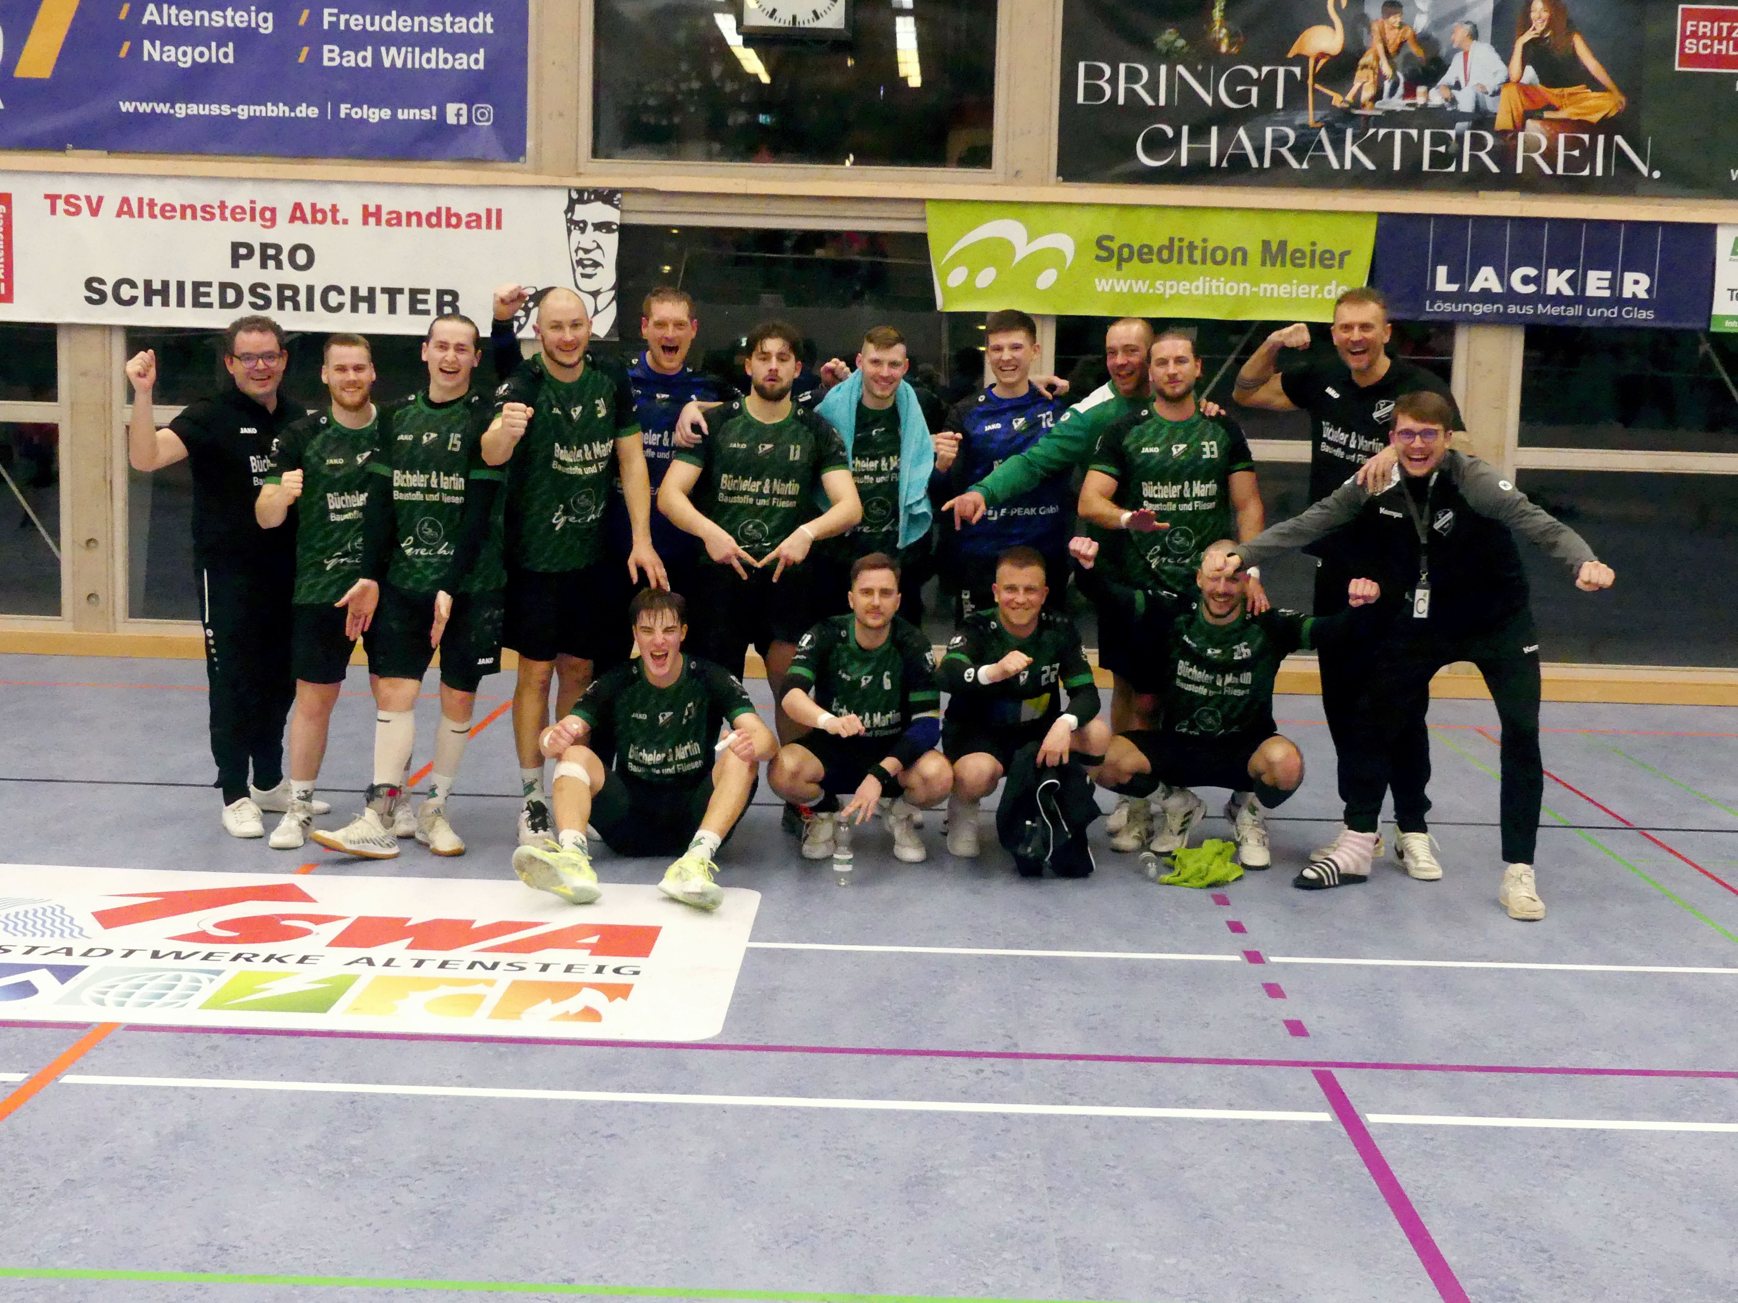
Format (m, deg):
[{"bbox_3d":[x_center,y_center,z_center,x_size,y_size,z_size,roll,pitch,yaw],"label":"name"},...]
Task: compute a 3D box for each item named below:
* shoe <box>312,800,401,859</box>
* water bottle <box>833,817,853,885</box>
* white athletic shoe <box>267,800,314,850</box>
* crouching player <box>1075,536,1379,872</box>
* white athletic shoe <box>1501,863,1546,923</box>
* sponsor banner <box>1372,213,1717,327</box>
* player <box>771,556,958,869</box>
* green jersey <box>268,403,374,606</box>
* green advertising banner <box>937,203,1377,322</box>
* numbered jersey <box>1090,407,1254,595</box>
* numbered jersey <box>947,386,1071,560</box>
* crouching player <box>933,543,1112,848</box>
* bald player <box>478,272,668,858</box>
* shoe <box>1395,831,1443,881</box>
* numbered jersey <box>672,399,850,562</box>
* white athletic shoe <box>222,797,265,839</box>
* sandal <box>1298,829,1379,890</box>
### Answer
[{"bbox_3d":[-1.735,0.605,7.141,0.310,0.130,0.110,13,3,-20],"label":"shoe"},{"bbox_3d":[-0.084,0.652,6.961,0.067,0.222,0.067,2,7,1],"label":"water bottle"},{"bbox_3d":[-2.010,0.603,7.384,0.110,0.120,0.300,1,7,-1],"label":"white athletic shoe"},{"bbox_3d":[1.262,0.166,7.549,1.060,1.110,0.780,2,7,6],"label":"crouching player"},{"bbox_3d":[2.095,0.765,6.776,0.108,0.125,0.300,2,8,6],"label":"white athletic shoe"},{"bbox_3d":[3.651,-2.050,11.371,1.835,0.578,0.040,2,7,1],"label":"sponsor banner"},{"bbox_3d":[-0.019,0.185,7.308,0.620,1.030,0.820,1,7,-2],"label":"player"},{"bbox_3d":[-1.817,-0.507,7.233,0.510,0.670,0.290,-1,8,-18],"label":"green jersey"},{"bbox_3d":[1.519,-2.107,11.415,2.423,0.598,0.040,2,7,1],"label":"green advertising banner"},{"bbox_3d":[1.075,-0.538,7.473,0.570,0.655,0.290,3,8,8],"label":"numbered jersey"},{"bbox_3d":[0.515,-0.636,7.673,0.480,0.630,0.280,2,7,1],"label":"numbered jersey"},{"bbox_3d":[0.554,0.161,7.646,0.620,1.060,0.760,2,7,1],"label":"crouching player"},{"bbox_3d":[-1.017,-0.281,7.277,0.630,1.910,0.460,1,7,0],"label":"bald player"},{"bbox_3d":[1.893,0.694,7.275,0.108,0.125,0.300,2,7,1],"label":"shoe"},{"bbox_3d":[-0.392,-0.611,7.594,0.600,0.615,0.290,1,7,-2],"label":"numbered jersey"},{"bbox_3d":[-2.213,0.575,7.443,0.105,0.110,0.290,-2,8,-26],"label":"white athletic shoe"},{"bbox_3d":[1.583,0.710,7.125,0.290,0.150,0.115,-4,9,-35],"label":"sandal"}]

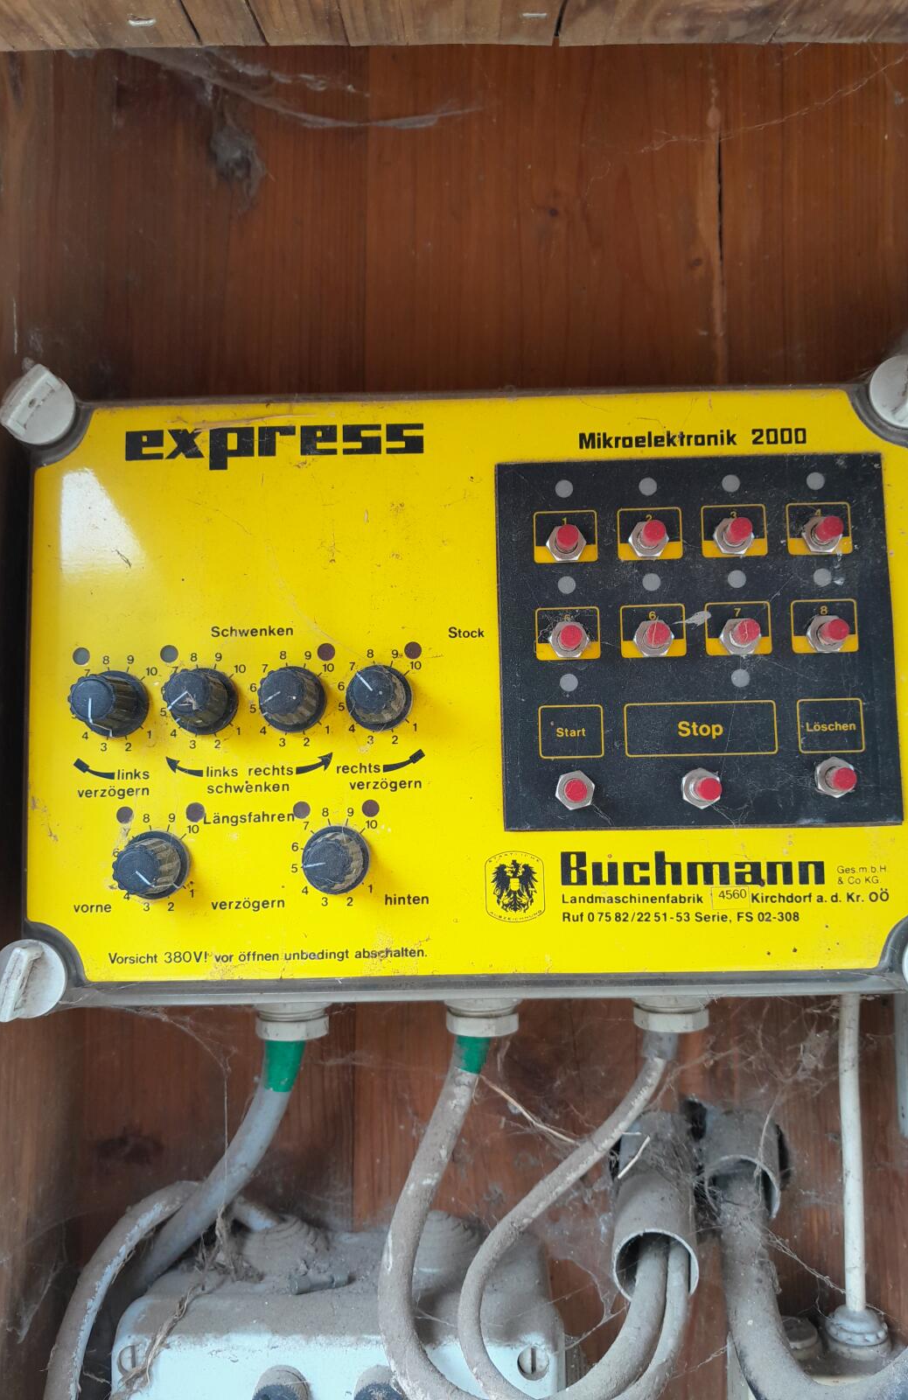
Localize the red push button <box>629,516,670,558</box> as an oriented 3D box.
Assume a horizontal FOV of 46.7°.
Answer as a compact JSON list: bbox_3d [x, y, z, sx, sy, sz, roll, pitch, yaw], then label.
[{"bbox_3d":[0.065,-0.054,0.347,0.013,0.012,0.013,-1,-6,1],"label":"red push button"}]

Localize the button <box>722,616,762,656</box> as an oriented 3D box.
[{"bbox_3d":[0.094,-0.021,0.343,0.013,0.012,0.013,-1,-6,1],"label":"button"}]

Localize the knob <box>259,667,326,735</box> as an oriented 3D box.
[{"bbox_3d":[-0.054,-0.001,0.340,0.022,0.022,0.022,-1,-6,1],"label":"knob"}]

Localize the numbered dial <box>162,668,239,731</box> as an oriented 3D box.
[{"bbox_3d":[-0.083,-0.001,0.340,0.022,0.022,0.022,-1,-6,1],"label":"numbered dial"}]

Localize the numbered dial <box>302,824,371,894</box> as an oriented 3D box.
[{"bbox_3d":[-0.039,0.051,0.334,0.022,0.022,0.022,-1,-6,1],"label":"numbered dial"}]

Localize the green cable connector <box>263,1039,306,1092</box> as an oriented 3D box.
[{"bbox_3d":[-0.056,0.119,0.349,0.013,0.018,0.013,4,-5,2],"label":"green cable connector"}]

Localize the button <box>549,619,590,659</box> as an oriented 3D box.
[{"bbox_3d":[0.038,-0.021,0.344,0.013,0.012,0.013,-1,-6,1],"label":"button"}]

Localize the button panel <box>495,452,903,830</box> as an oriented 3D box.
[{"bbox_3d":[0.080,-0.020,0.343,0.129,0.124,0.014,-1,-6,1],"label":"button panel"}]

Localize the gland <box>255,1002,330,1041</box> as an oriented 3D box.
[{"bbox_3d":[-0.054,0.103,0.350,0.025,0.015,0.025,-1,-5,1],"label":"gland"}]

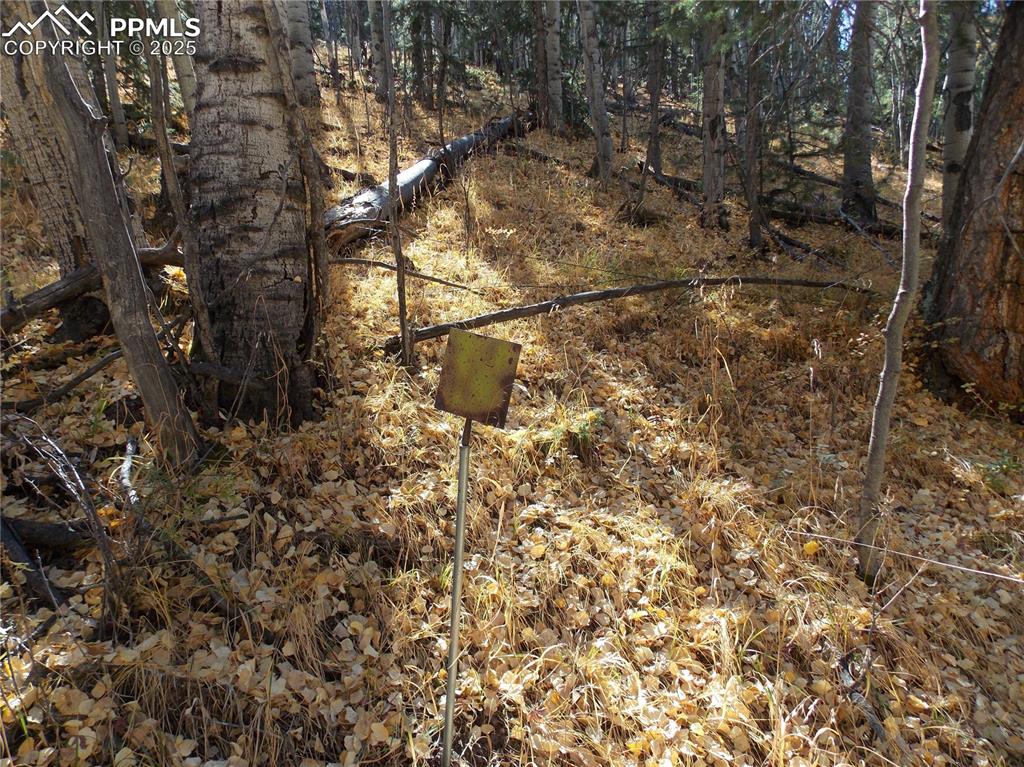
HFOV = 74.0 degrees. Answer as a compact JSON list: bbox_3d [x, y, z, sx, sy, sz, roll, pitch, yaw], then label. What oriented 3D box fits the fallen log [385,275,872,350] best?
[{"bbox_3d":[0.812,-0.493,4.174,3.122,0.216,0.249,-7,11,-13],"label":"fallen log"}]

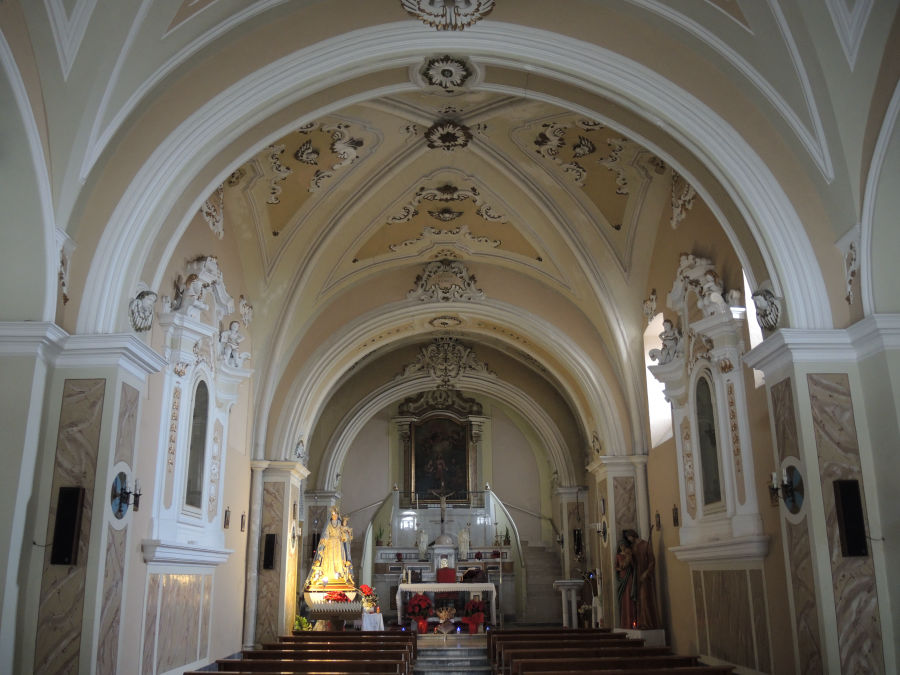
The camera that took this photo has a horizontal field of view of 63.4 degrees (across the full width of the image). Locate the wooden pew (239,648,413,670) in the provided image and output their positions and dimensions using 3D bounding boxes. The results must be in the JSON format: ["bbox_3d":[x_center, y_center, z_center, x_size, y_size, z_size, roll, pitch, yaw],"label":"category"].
[{"bbox_3d":[-1.267,3.678,7.418,1.709,0.920,0.720,0,-18,-1],"label":"wooden pew"}]

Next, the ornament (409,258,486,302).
[{"bbox_3d":[-0.050,-1.246,15.355,1.644,1.009,0.250,0,-18,-1],"label":"ornament"}]

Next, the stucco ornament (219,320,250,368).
[{"bbox_3d":[-3.540,0.107,11.932,0.420,0.740,0.370,15,-23,-38],"label":"stucco ornament"}]

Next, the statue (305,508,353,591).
[{"bbox_3d":[-2.518,4.308,14.983,0.980,1.623,0.750,3,-18,-10],"label":"statue"}]

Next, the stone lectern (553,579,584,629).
[{"bbox_3d":[2.409,5.448,14.800,0.630,1.020,0.440,0,-16,0],"label":"stone lectern"}]

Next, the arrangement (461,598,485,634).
[{"bbox_3d":[0.473,5.805,15.202,0.530,0.672,0.480,0,-18,-1],"label":"arrangement"}]

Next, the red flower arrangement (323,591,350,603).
[{"bbox_3d":[-2.209,5.040,14.167,0.560,0.280,0.360,2,-18,-8],"label":"red flower arrangement"}]

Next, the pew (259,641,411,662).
[{"bbox_3d":[-1.276,3.969,8.304,1.720,0.920,0.720,0,-18,-1],"label":"pew"}]

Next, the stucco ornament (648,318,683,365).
[{"bbox_3d":[3.563,0.066,12.009,0.420,0.740,0.370,-15,-23,37],"label":"stucco ornament"}]

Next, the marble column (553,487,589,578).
[{"bbox_3d":[3.010,5.306,17.757,0.729,3.302,0.750,0,-18,-1],"label":"marble column"}]

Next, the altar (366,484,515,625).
[{"bbox_3d":[-0.249,5.839,19.869,3.852,3.599,1.900,0,-18,-1],"label":"altar"}]

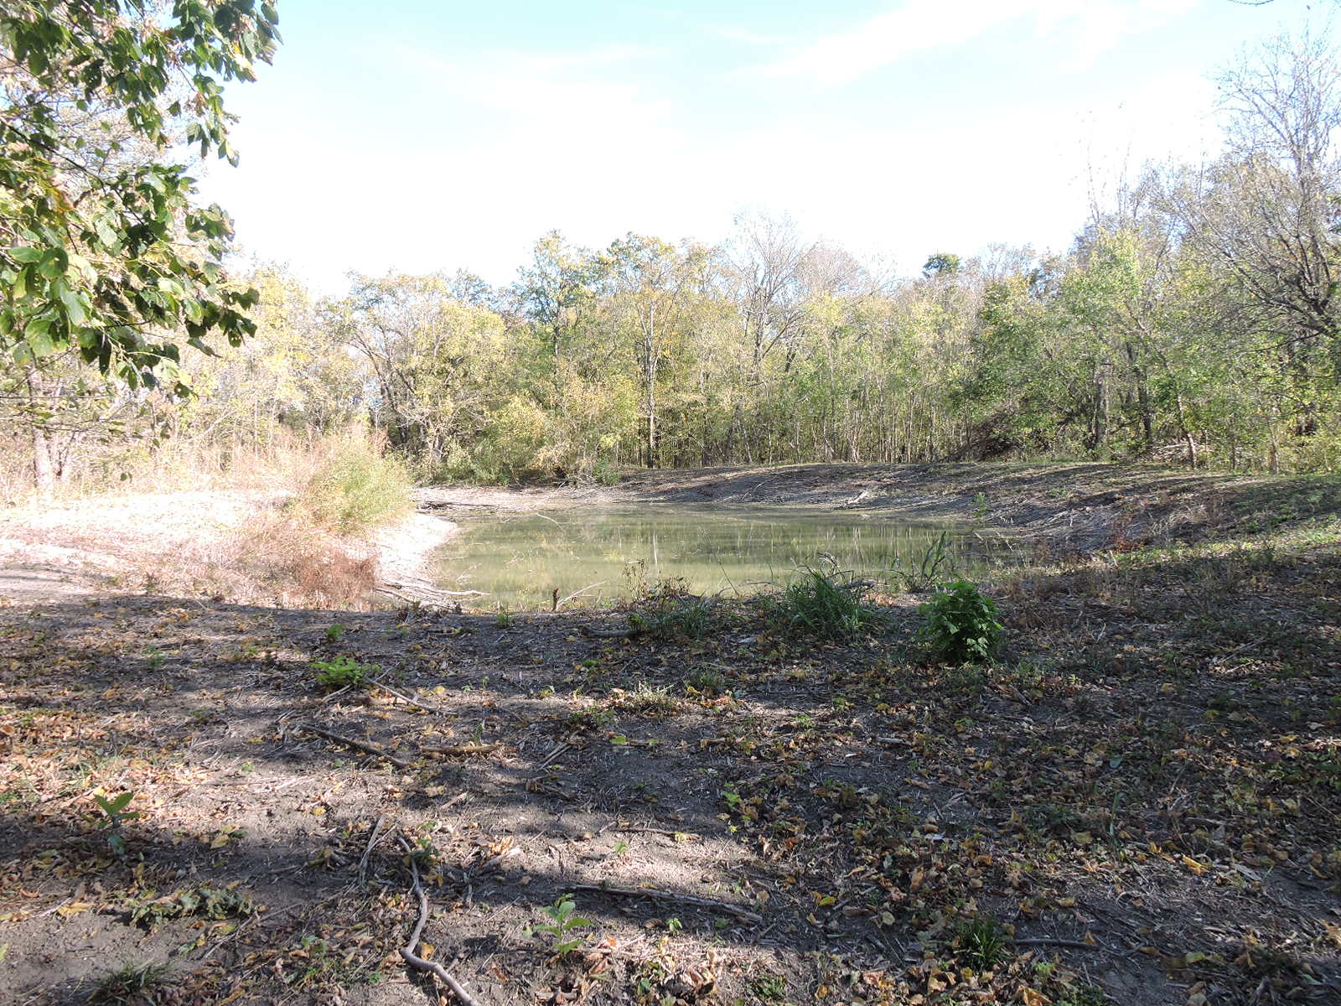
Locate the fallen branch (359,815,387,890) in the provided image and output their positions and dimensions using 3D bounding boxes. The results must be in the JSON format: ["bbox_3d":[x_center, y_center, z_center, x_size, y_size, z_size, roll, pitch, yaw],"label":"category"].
[{"bbox_3d":[-1.169,1.341,3.671,0.070,0.050,0.659,-1,3,-11],"label":"fallen branch"}]

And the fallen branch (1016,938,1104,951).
[{"bbox_3d":[1.247,1.419,2.996,0.269,0.025,0.035,1,3,10],"label":"fallen branch"}]

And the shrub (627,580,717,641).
[{"bbox_3d":[0.024,0.964,8.350,0.780,0.500,0.650,0,3,0],"label":"shrub"}]

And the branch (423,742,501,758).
[{"bbox_3d":[-1.111,1.308,4.968,0.411,0.050,0.070,0,3,-2],"label":"branch"}]

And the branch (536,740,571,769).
[{"bbox_3d":[-0.599,1.280,4.812,0.080,0.050,0.394,1,3,13],"label":"branch"}]

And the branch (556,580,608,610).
[{"bbox_3d":[-0.876,0.907,9.200,0.520,0.290,0.150,0,3,-6],"label":"branch"}]

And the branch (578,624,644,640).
[{"bbox_3d":[-0.498,1.091,7.966,0.575,0.090,0.100,0,3,0],"label":"branch"}]

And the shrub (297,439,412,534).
[{"bbox_3d":[-6.557,-0.315,19.300,2.250,1.870,1.950,-1,3,-19],"label":"shrub"}]

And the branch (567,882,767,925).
[{"bbox_3d":[-0.032,1.396,3.264,0.720,0.045,0.090,1,4,18],"label":"branch"}]

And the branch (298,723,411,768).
[{"bbox_3d":[-1.710,1.266,4.965,1.058,0.060,0.080,3,4,41],"label":"branch"}]

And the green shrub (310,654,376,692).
[{"bbox_3d":[-2.268,1.144,6.434,0.440,0.230,0.400,0,3,0],"label":"green shrub"}]

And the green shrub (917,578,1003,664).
[{"bbox_3d":[2.278,0.906,7.294,0.660,0.620,0.600,0,3,0],"label":"green shrub"}]

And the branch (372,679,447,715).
[{"bbox_3d":[-1.721,1.242,6.075,0.090,0.070,1.026,-3,5,-42],"label":"branch"}]

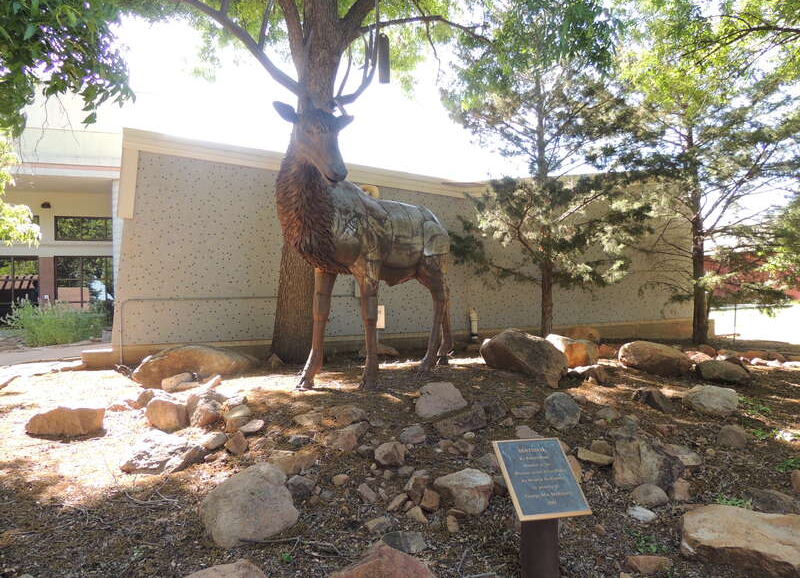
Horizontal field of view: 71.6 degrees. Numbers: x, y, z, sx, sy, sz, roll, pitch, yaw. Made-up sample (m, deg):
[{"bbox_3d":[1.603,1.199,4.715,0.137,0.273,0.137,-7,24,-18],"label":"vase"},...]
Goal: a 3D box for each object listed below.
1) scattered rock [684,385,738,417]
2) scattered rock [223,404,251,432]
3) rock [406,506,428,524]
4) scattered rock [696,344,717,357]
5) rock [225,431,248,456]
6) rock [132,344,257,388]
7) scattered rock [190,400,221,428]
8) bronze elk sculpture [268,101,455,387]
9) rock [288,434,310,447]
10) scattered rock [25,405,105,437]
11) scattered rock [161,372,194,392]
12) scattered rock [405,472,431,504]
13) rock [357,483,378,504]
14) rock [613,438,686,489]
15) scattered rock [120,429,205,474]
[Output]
[{"bbox_3d":[2.752,0.994,4.900,0.460,0.250,0.360,-2,-2,29],"label":"scattered rock"},{"bbox_3d":[-1.339,1.059,4.570,0.240,0.200,0.220,0,-2,-16],"label":"scattered rock"},{"bbox_3d":[0.102,1.315,3.234,0.128,0.085,0.100,0,0,2],"label":"rock"},{"bbox_3d":[4.806,0.964,8.698,0.314,0.203,0.282,0,0,0],"label":"scattered rock"},{"bbox_3d":[-1.098,1.037,3.724,0.161,0.156,0.129,0,0,-16],"label":"rock"},{"bbox_3d":[-2.056,0.765,5.550,1.170,0.410,0.620,0,0,-20],"label":"rock"},{"bbox_3d":[-1.542,0.987,4.398,0.238,0.196,0.214,0,0,0],"label":"scattered rock"},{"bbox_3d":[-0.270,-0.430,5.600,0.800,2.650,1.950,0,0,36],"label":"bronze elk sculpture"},{"bbox_3d":[-0.693,1.045,3.827,0.152,0.081,0.114,0,0,-10],"label":"rock"},{"bbox_3d":[-2.680,1.058,4.430,0.639,0.202,0.383,0,0,0],"label":"scattered rock"},{"bbox_3d":[-2.026,0.842,5.050,0.310,0.155,0.210,0,0,-22],"label":"scattered rock"},{"bbox_3d":[0.108,1.224,3.422,0.160,0.169,0.144,0,0,0],"label":"scattered rock"},{"bbox_3d":[-0.186,1.170,3.174,0.126,0.105,0.113,0,0,-3],"label":"rock"},{"bbox_3d":[1.702,1.195,3.800,0.460,0.300,0.330,-2,-2,24],"label":"rock"},{"bbox_3d":[-1.734,1.186,4.050,0.600,0.240,0.420,0,-2,-23],"label":"scattered rock"}]

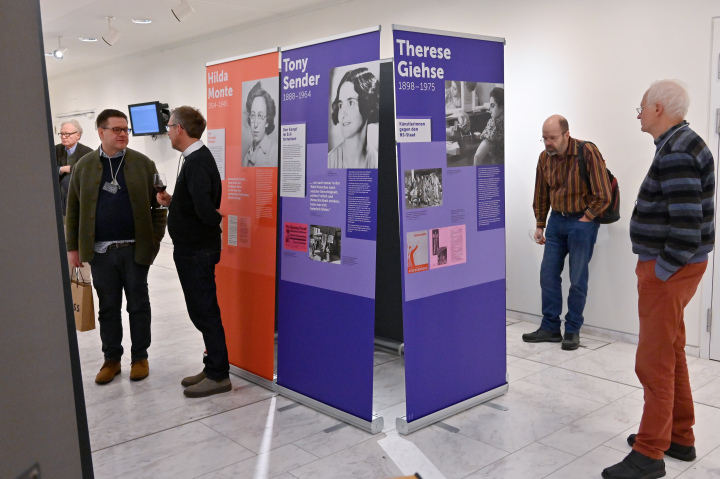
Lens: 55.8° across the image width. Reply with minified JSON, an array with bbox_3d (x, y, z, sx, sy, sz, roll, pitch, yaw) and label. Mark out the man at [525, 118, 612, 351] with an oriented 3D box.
[{"bbox_3d":[1.518,-0.054,5.042,0.500,1.710,0.550,-7,10,-43],"label":"man"}]

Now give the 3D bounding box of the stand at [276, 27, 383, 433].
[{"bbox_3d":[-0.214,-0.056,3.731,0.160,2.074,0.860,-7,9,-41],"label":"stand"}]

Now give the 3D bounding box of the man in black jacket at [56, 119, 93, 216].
[{"bbox_3d":[-2.679,-0.234,6.510,0.520,1.807,0.380,0,7,6],"label":"man in black jacket"}]

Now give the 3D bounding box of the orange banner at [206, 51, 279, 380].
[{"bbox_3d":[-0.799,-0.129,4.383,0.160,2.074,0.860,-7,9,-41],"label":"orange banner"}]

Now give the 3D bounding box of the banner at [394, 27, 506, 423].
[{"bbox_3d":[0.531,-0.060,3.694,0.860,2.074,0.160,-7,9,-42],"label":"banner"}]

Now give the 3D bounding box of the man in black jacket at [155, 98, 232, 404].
[{"bbox_3d":[-0.982,0.079,4.115,0.470,1.730,0.500,-2,7,-10],"label":"man in black jacket"}]

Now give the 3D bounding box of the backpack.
[{"bbox_3d":[1.785,-0.402,5.150,0.310,0.480,0.220,7,27,46],"label":"backpack"}]

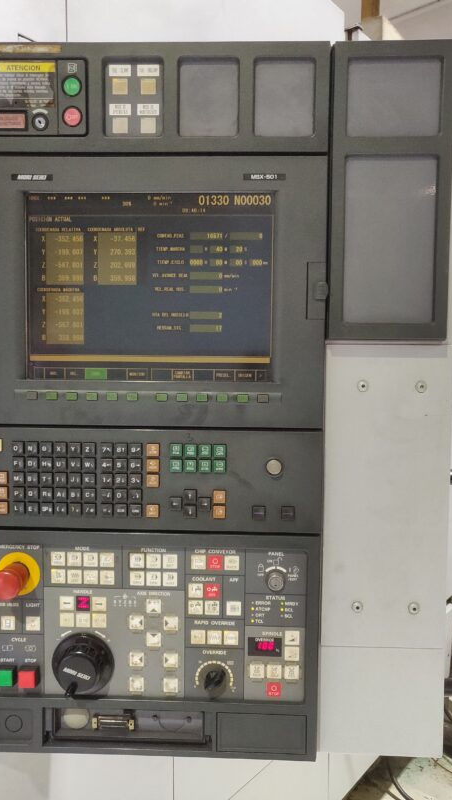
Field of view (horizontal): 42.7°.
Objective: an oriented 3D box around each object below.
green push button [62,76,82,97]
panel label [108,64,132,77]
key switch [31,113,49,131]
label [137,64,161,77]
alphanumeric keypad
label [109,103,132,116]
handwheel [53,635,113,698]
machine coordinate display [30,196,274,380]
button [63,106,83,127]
[{"bbox_3d":[-0.172,-0.350,0.646,0.022,0.022,0.013,1,4,2],"label":"green push button"},{"bbox_3d":[-0.119,-0.373,0.656,0.025,0.013,0.002,1,4,2],"label":"panel label"},{"bbox_3d":[-0.208,-0.312,0.650,0.019,0.019,0.013,1,4,2],"label":"key switch"},{"bbox_3d":[-0.087,-0.372,0.655,0.025,0.013,0.002,1,4,2],"label":"label"},{"bbox_3d":[-0.167,0.091,0.672,0.163,0.089,0.010,1,4,2],"label":"alphanumeric keypad"},{"bbox_3d":[-0.120,-0.330,0.658,0.025,0.012,0.002,1,4,2],"label":"label"},{"bbox_3d":[-0.170,0.315,0.670,0.074,0.074,0.053,1,4,2],"label":"handwheel"},{"bbox_3d":[-0.086,-0.129,0.670,0.285,0.214,0.015,1,4,2],"label":"machine coordinate display"},{"bbox_3d":[-0.172,-0.317,0.648,0.022,0.022,0.013,1,4,2],"label":"button"}]

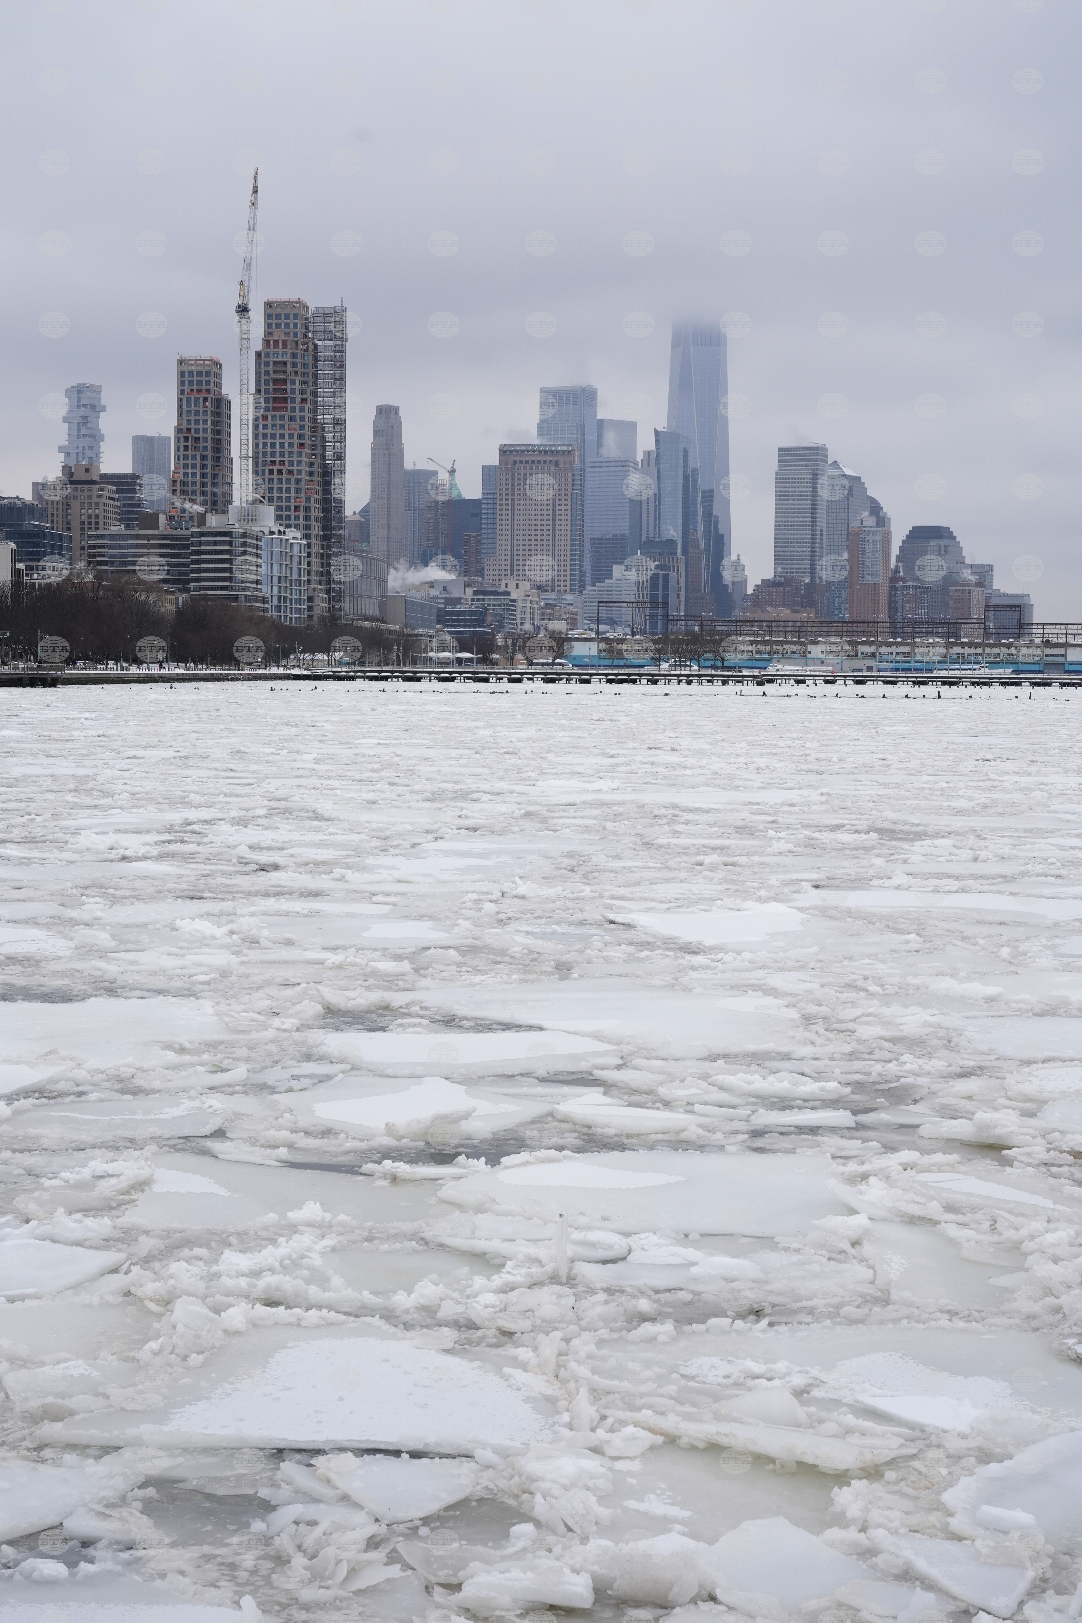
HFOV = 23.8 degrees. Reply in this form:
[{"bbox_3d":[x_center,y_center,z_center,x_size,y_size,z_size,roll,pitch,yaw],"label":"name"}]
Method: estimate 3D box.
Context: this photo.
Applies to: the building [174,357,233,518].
[{"bbox_3d":[-134.440,-118.680,1021.920,19.500,119.500,22.500,1,3,5],"label":"building"}]

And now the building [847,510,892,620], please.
[{"bbox_3d":[303.920,-202.110,2377.040,32.000,139.000,27.000,2,4,28],"label":"building"}]

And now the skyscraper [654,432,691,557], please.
[{"bbox_3d":[132.568,-267.858,2588.824,32.000,238.000,26.000,2,4,28],"label":"skyscraper"}]

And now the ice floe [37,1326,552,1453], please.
[{"bbox_3d":[-1.526,3.757,16.539,3.120,0.180,2.580,0,3,0],"label":"ice floe"}]

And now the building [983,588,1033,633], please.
[{"bbox_3d":[482.000,-185.440,2652.790,44.000,78.000,78.000,1,3,14],"label":"building"}]

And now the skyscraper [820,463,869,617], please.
[{"bbox_3d":[318.270,-266.970,2778.940,53.000,222.000,54.000,3,4,28],"label":"skyscraper"}]

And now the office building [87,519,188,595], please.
[{"bbox_3d":[-133.630,-72.870,855.300,32.000,47.500,21.000,1,3,6],"label":"office building"}]

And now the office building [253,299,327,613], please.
[{"bbox_3d":[-99.340,-128.930,1016.290,24.500,141.500,25.000,1,3,5],"label":"office building"}]

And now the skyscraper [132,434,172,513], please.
[{"bbox_3d":[-463.625,-311.453,3072.110,36.000,269.000,31.000,2,4,31],"label":"skyscraper"}]

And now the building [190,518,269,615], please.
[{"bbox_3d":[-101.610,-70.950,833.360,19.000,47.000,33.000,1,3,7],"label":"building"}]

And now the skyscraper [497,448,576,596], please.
[{"bbox_3d":[-3.900,-196.100,1976.940,58.000,166.000,45.000,1,3,8],"label":"skyscraper"}]

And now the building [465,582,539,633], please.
[{"bbox_3d":[-23.539,-120.618,1645.775,40.000,53.400,40.000,1,3,13],"label":"building"}]

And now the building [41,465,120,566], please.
[{"bbox_3d":[-228.772,-122.564,1283.052,34.000,99.300,22.000,1,3,16],"label":"building"}]

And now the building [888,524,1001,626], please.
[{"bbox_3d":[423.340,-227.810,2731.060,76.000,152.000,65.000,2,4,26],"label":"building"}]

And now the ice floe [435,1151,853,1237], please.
[{"bbox_3d":[0.882,3.404,22.624,3.460,0.180,3.210,0,3,0],"label":"ice floe"}]

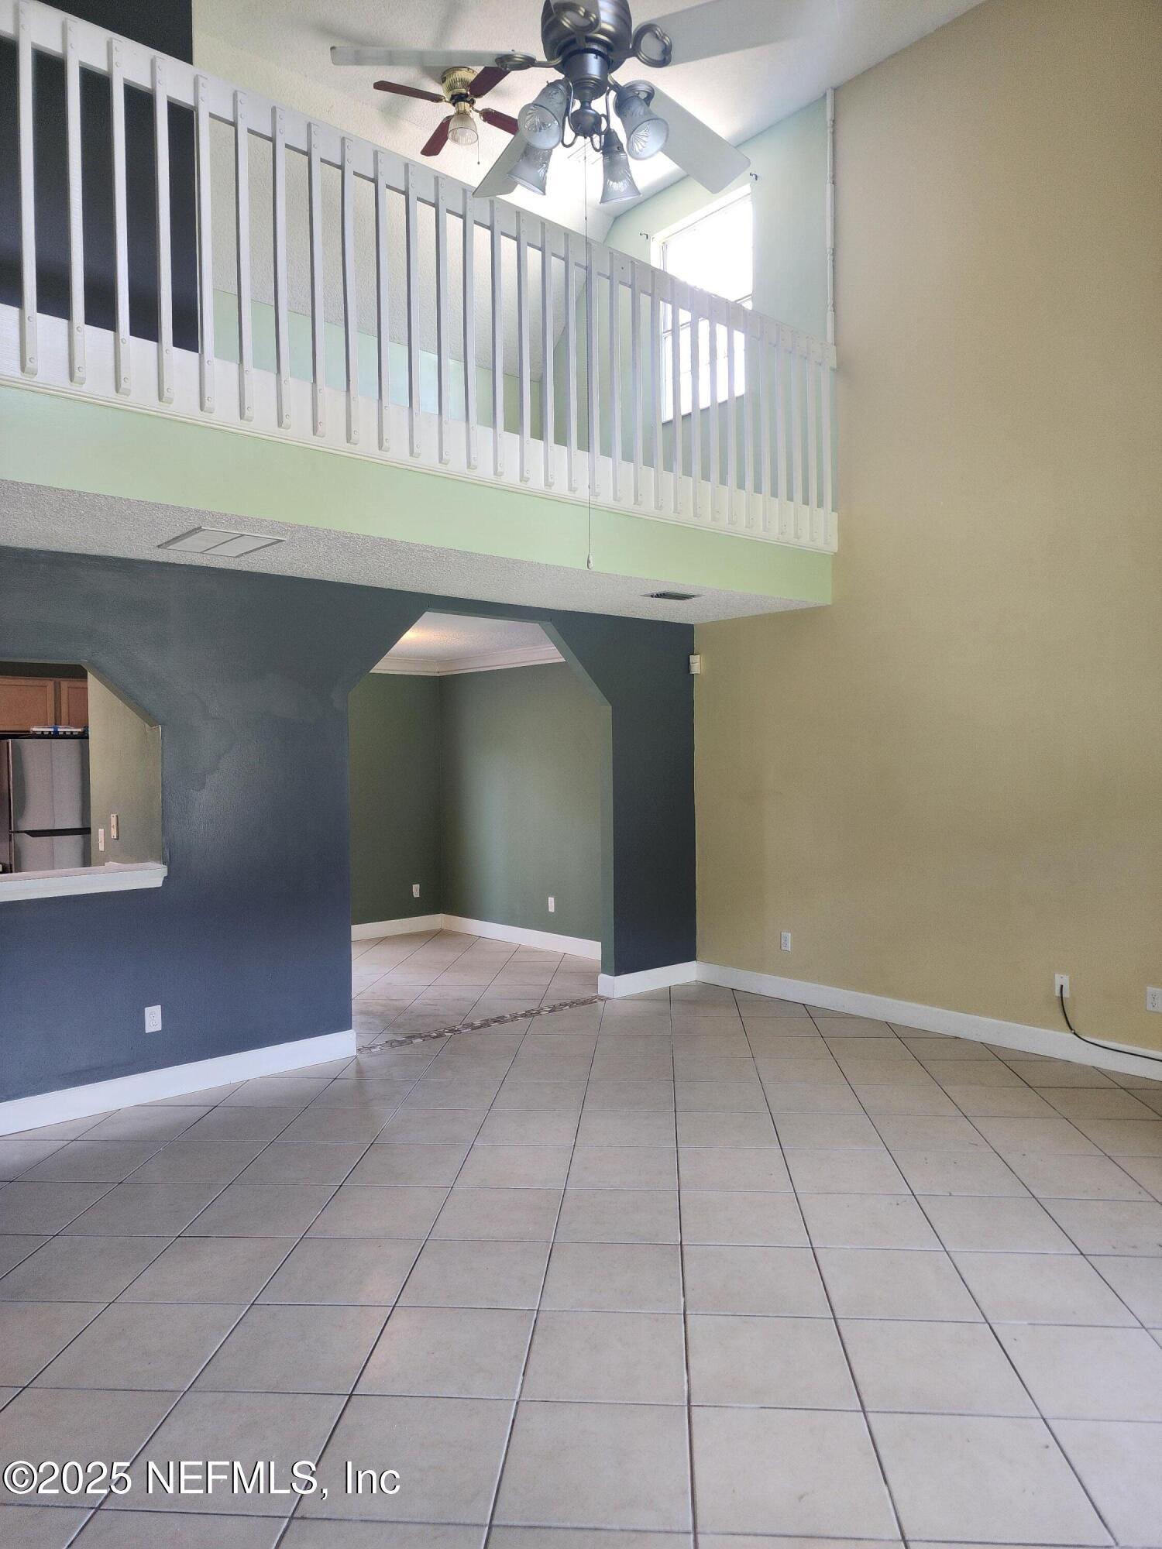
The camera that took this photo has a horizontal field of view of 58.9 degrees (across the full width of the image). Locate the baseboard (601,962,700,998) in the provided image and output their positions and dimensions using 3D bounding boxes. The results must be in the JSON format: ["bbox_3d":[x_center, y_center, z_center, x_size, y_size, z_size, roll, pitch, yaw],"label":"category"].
[{"bbox_3d":[0.460,1.357,6.870,0.765,0.135,0.135,-1,1,-40],"label":"baseboard"}]

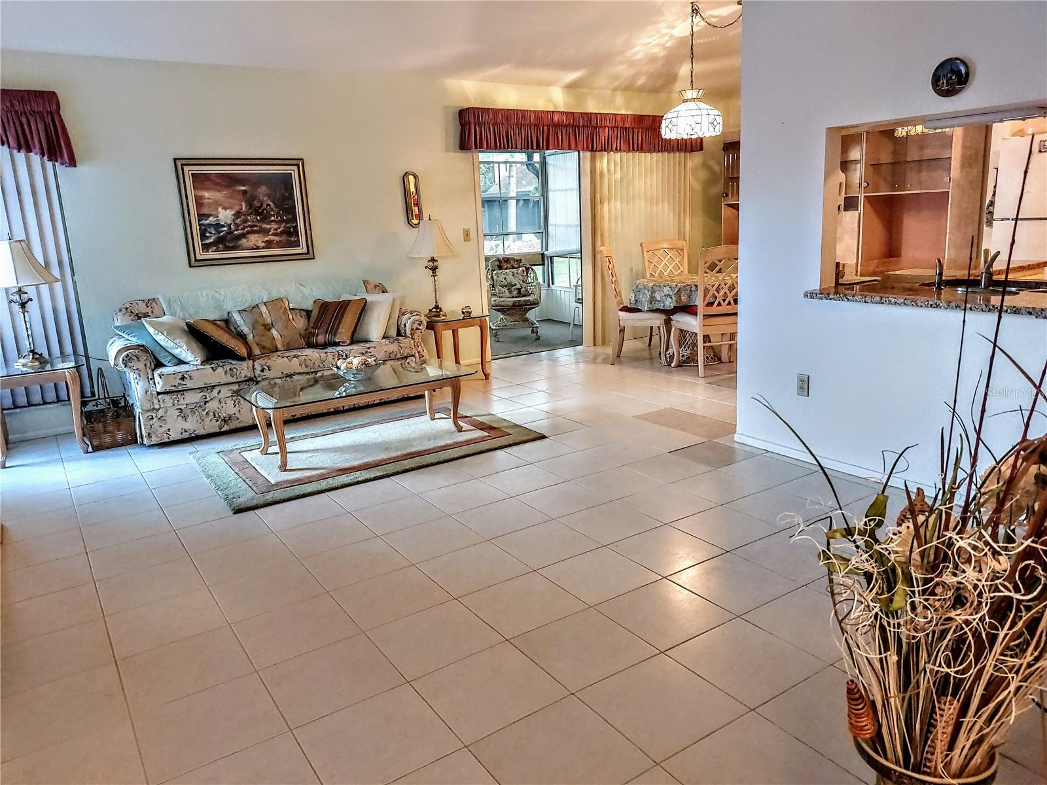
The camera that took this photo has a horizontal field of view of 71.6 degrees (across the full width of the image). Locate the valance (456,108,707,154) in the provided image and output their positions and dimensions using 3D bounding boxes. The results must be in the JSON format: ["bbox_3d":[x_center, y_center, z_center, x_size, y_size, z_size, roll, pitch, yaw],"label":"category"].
[{"bbox_3d":[0.680,-2.502,7.025,2.898,0.354,0.152,-11,16,-33],"label":"valance"}]

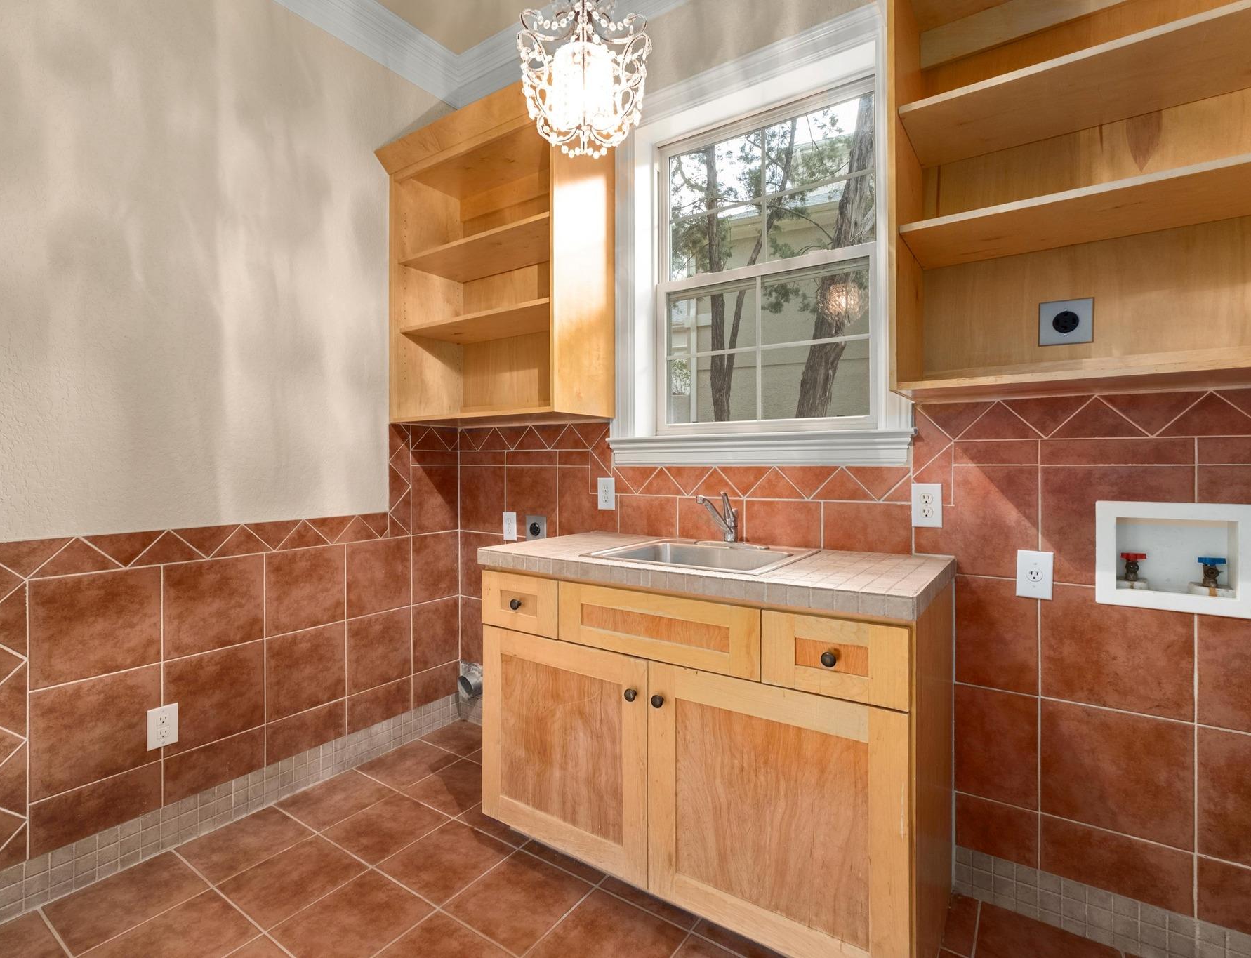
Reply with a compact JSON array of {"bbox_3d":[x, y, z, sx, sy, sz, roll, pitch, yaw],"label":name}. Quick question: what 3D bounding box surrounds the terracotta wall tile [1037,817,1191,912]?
[{"bbox_3d":[1.205,0.946,1.479,0.292,0.143,0.010,1,1,34],"label":"terracotta wall tile"}]

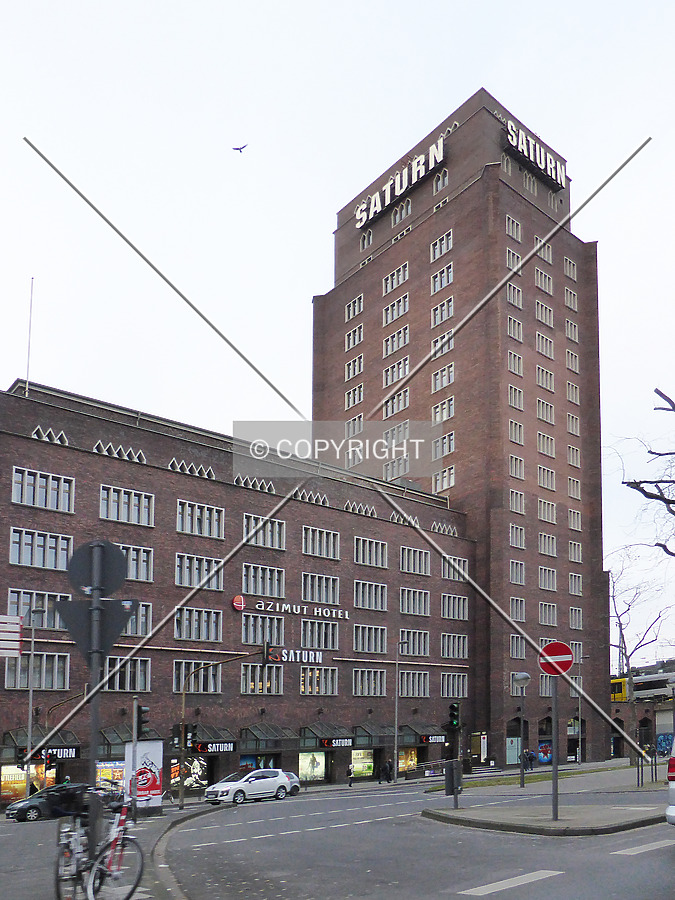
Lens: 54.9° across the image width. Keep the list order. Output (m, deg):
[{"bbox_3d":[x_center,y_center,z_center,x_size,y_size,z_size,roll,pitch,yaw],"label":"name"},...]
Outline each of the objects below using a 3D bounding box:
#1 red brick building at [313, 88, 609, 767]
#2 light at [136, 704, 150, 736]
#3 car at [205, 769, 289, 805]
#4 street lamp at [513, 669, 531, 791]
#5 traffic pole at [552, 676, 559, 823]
[{"bbox_3d":[11.910,-2.710,76.680,15.800,67.100,30.500,9,-15,-35],"label":"red brick building"},{"bbox_3d":[-5.222,7.294,17.500,0.350,0.860,0.290,10,-21,-26],"label":"light"},{"bbox_3d":[-4.856,18.196,35.300,4.370,1.640,1.830,14,-24,-36],"label":"car"},{"bbox_3d":[6.490,9.846,23.000,0.570,3.800,0.570,0,-19,0],"label":"street lamp"},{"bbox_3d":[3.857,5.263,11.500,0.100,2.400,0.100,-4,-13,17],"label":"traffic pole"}]

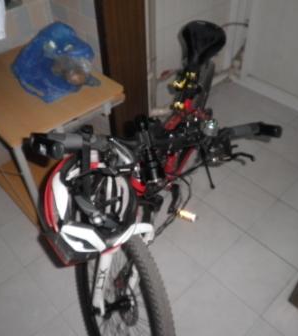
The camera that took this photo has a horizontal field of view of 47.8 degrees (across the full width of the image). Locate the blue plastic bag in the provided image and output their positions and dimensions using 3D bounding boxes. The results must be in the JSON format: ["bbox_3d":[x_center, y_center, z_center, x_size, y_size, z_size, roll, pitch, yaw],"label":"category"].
[{"bbox_3d":[-0.393,-0.450,1.375,0.280,0.220,0.290,-34,53,-28],"label":"blue plastic bag"}]

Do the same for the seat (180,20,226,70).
[{"bbox_3d":[0.193,-0.463,1.260,0.160,0.090,0.270,13,47,6],"label":"seat"}]

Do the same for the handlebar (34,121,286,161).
[{"bbox_3d":[0.077,-0.071,0.800,0.650,0.090,0.120,-6,43,-26],"label":"handlebar"}]

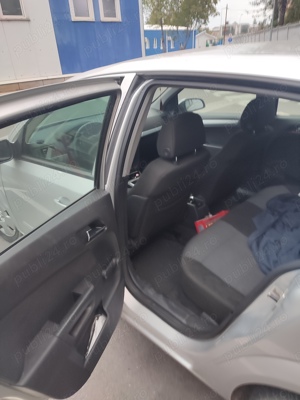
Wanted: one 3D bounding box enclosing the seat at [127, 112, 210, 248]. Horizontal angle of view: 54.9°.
[{"bbox_3d":[0.012,-0.137,1.837,0.510,0.890,0.730,-24,35,-33],"label":"seat"}]

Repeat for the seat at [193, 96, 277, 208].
[{"bbox_3d":[0.547,-0.375,2.220,0.510,0.890,0.730,-24,35,-33],"label":"seat"}]

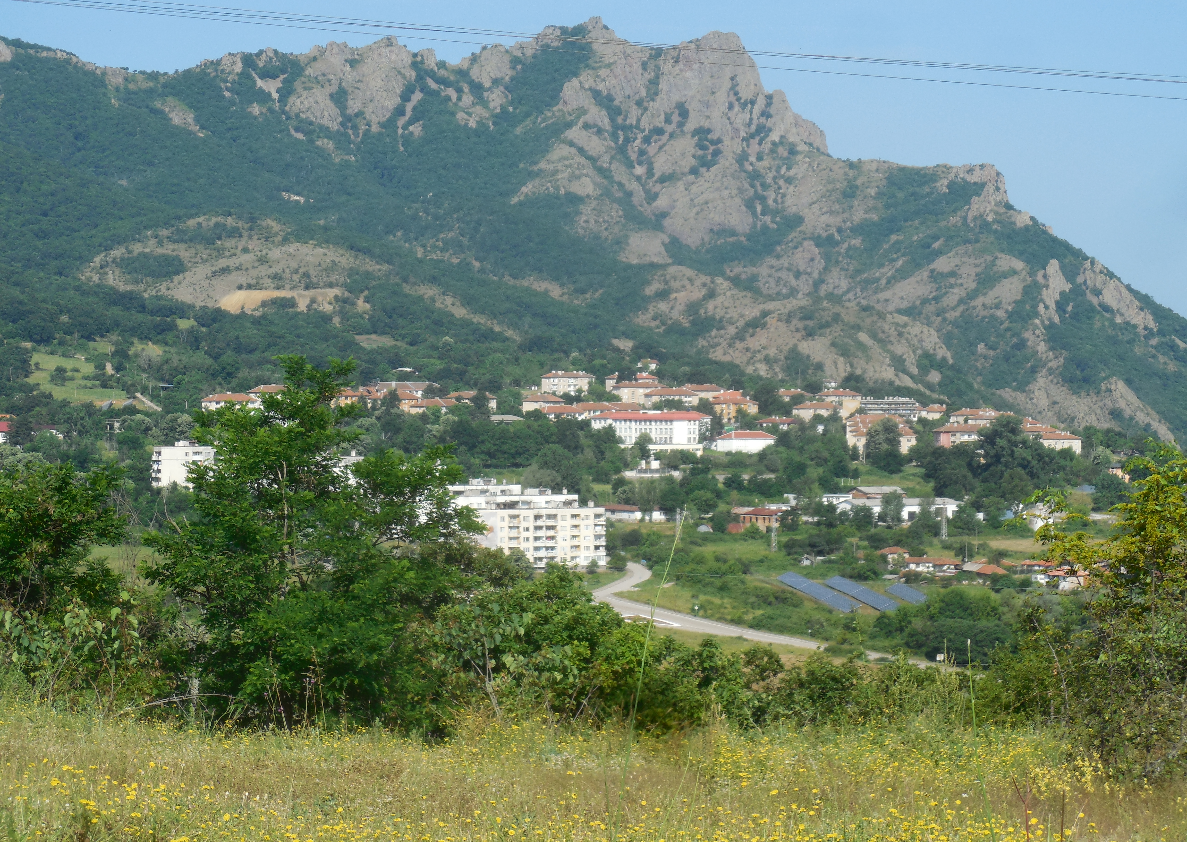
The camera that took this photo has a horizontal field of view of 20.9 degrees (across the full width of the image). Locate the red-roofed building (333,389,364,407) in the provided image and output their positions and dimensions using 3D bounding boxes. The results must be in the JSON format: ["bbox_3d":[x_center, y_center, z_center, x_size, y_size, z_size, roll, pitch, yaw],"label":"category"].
[{"bbox_3d":[-116.600,-10.800,1530.000,13.500,9.300,10.000,0,0,-14],"label":"red-roofed building"}]

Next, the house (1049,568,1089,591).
[{"bbox_3d":[151.100,50.400,1025.000,12.000,7.400,8.800,0,0,17],"label":"house"}]

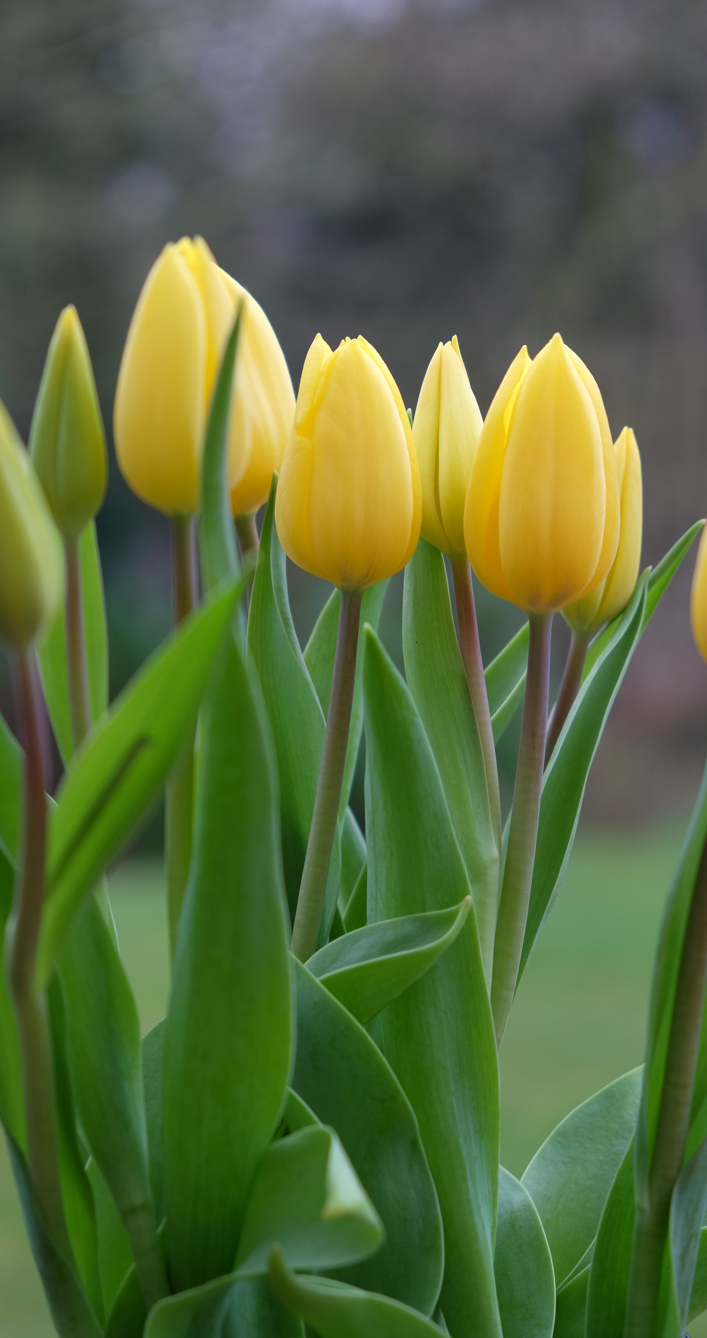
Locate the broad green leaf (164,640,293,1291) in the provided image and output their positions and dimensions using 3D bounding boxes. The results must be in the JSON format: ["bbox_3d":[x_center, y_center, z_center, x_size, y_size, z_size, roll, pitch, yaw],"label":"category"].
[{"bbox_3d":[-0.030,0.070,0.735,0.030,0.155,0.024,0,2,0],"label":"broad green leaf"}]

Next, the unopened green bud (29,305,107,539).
[{"bbox_3d":[-0.071,-0.062,0.770,0.019,0.059,0.020,0,2,0],"label":"unopened green bud"}]

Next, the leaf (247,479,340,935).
[{"bbox_3d":[-0.015,0.010,0.785,0.022,0.116,0.022,-4,2,0],"label":"leaf"}]

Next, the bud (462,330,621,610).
[{"bbox_3d":[0.043,-0.044,0.700,0.035,0.063,0.035,2,1,0],"label":"bud"}]

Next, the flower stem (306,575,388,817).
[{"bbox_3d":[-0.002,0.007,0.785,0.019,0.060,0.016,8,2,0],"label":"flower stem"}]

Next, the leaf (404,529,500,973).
[{"bbox_3d":[0.022,0.020,0.725,0.019,0.108,0.018,-8,1,0],"label":"leaf"}]

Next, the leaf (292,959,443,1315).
[{"bbox_3d":[0.002,0.104,0.690,0.035,0.080,0.025,-5,1,0],"label":"leaf"}]

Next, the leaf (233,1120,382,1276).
[{"bbox_3d":[-0.010,0.123,0.720,0.035,0.035,0.028,0,2,0],"label":"leaf"}]

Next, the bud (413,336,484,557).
[{"bbox_3d":[0.025,-0.058,0.805,0.019,0.058,0.018,-2,2,0],"label":"bud"}]

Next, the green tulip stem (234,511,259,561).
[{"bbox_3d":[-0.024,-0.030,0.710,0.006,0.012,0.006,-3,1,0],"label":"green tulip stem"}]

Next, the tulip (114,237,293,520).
[{"bbox_3d":[-0.033,-0.065,0.690,0.039,0.063,0.043,0,1,0],"label":"tulip"}]

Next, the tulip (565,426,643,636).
[{"bbox_3d":[0.065,-0.036,0.810,0.018,0.056,0.018,10,2,0],"label":"tulip"}]

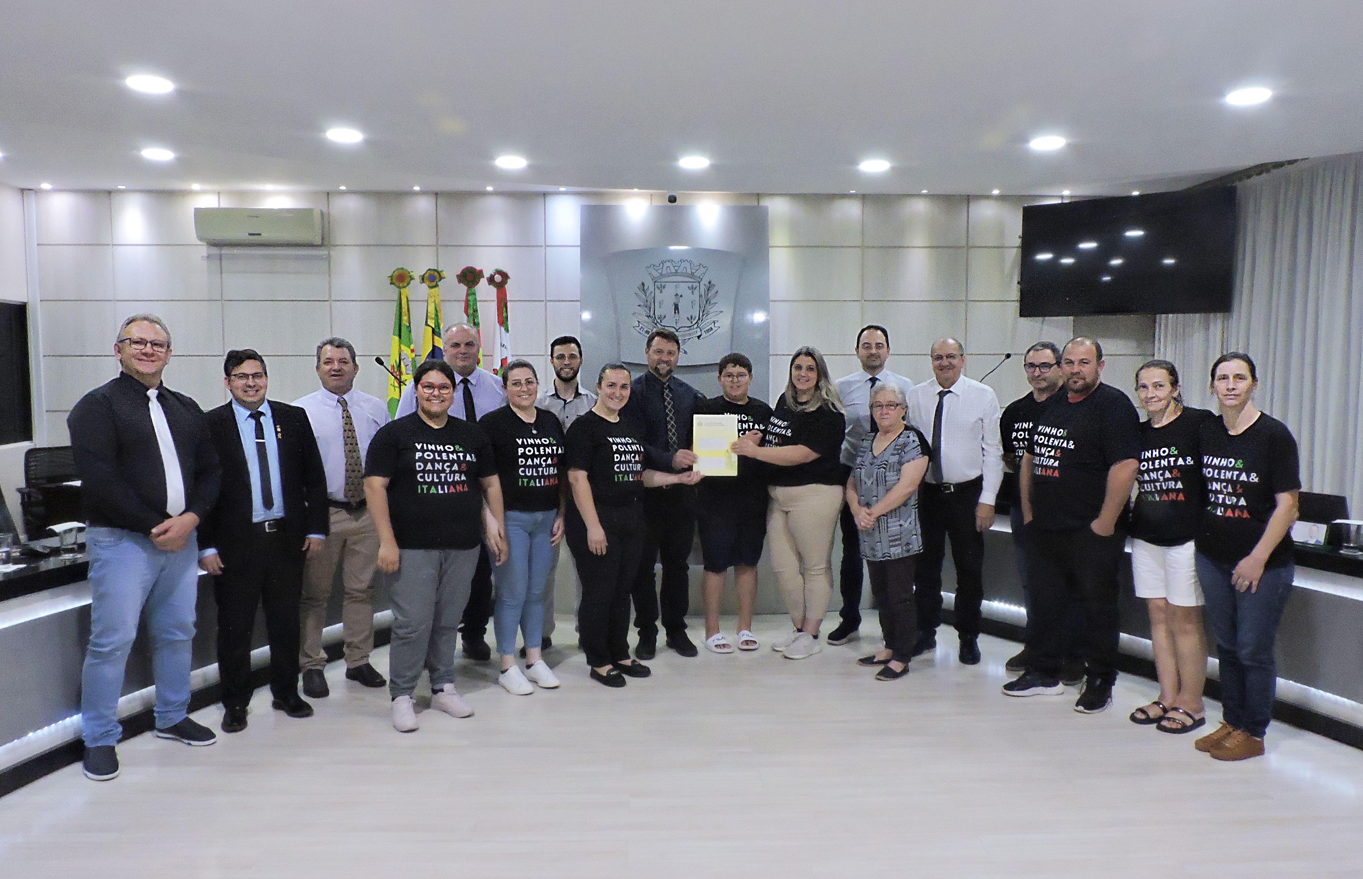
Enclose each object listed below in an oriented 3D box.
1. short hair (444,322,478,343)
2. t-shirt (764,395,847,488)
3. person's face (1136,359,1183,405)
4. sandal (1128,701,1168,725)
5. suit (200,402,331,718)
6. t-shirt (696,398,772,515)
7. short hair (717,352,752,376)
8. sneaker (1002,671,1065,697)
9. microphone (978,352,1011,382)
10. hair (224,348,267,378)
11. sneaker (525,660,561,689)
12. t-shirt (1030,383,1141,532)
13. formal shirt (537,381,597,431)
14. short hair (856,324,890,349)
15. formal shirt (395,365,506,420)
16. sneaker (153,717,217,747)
[{"bbox_3d":[-1.187,-0.566,5.092,0.180,0.140,0.190,-1,4,-12],"label":"short hair"},{"bbox_3d":[0.696,0.010,5.256,0.300,0.510,0.430,-4,6,-45],"label":"t-shirt"},{"bbox_3d":[2.074,-0.249,4.103,0.175,0.200,0.210,4,6,45],"label":"person's face"},{"bbox_3d":[2.095,1.190,4.171,0.245,0.072,0.090,-2,5,-20],"label":"sandal"},{"bbox_3d":[-1.872,0.510,4.272,0.540,1.370,0.320,-3,5,-30],"label":"suit"},{"bbox_3d":[0.299,0.080,5.252,0.450,0.670,0.290,0,4,3],"label":"t-shirt"},{"bbox_3d":[0.295,-0.397,5.196,0.185,0.165,0.205,0,4,3],"label":"short hair"},{"bbox_3d":[1.685,1.144,4.515,0.295,0.115,0.110,-1,4,-6],"label":"sneaker"},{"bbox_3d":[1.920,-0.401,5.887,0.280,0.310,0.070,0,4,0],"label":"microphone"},{"bbox_3d":[-1.881,-0.307,4.093,0.170,0.165,0.205,-3,5,-33],"label":"hair"},{"bbox_3d":[-0.691,1.138,4.692,0.095,0.105,0.255,-2,5,-27],"label":"sneaker"},{"bbox_3d":[1.960,0.080,4.585,0.370,0.690,0.540,-3,5,-33],"label":"t-shirt"},{"bbox_3d":[-0.647,0.004,5.315,0.500,0.660,0.270,-1,4,-8],"label":"formal shirt"},{"bbox_3d":[1.088,-0.573,5.372,0.178,0.160,0.200,0,4,7],"label":"short hair"},{"bbox_3d":[-1.236,-0.075,5.179,0.580,0.660,0.340,-2,5,-24],"label":"formal shirt"},{"bbox_3d":[-2.133,1.229,4.071,0.300,0.105,0.110,2,5,24],"label":"sneaker"}]

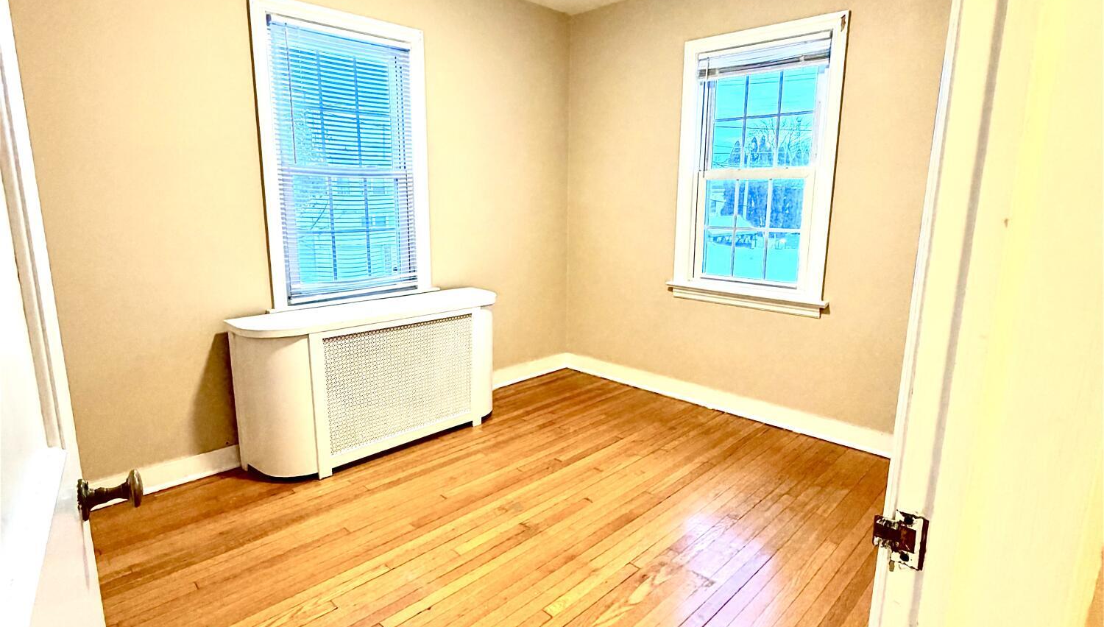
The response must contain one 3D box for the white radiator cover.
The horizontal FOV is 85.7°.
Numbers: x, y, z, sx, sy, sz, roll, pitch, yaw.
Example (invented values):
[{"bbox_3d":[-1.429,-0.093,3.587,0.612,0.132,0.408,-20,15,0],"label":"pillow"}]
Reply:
[{"bbox_3d":[-0.840,0.316,3.060,0.409,0.711,1.370,11,15,43],"label":"white radiator cover"}]

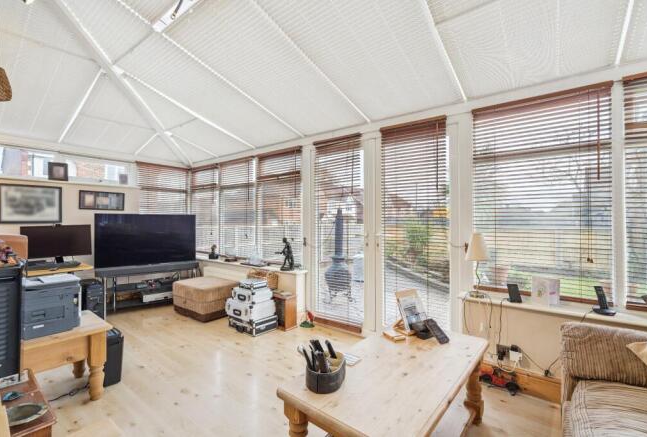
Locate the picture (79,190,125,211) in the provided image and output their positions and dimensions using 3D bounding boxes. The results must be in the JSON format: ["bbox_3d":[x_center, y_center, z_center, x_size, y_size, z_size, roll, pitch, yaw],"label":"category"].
[{"bbox_3d":[-2.934,-0.231,3.880,0.025,0.239,0.493,0,0,38],"label":"picture"}]

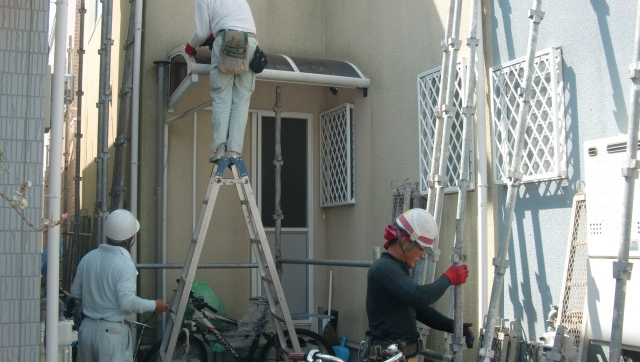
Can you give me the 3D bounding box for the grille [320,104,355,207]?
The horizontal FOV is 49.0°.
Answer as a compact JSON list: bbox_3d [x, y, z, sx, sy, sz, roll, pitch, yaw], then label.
[{"bbox_3d":[0.168,-0.219,6.574,0.075,0.907,0.587,2,-5,-25],"label":"grille"}]

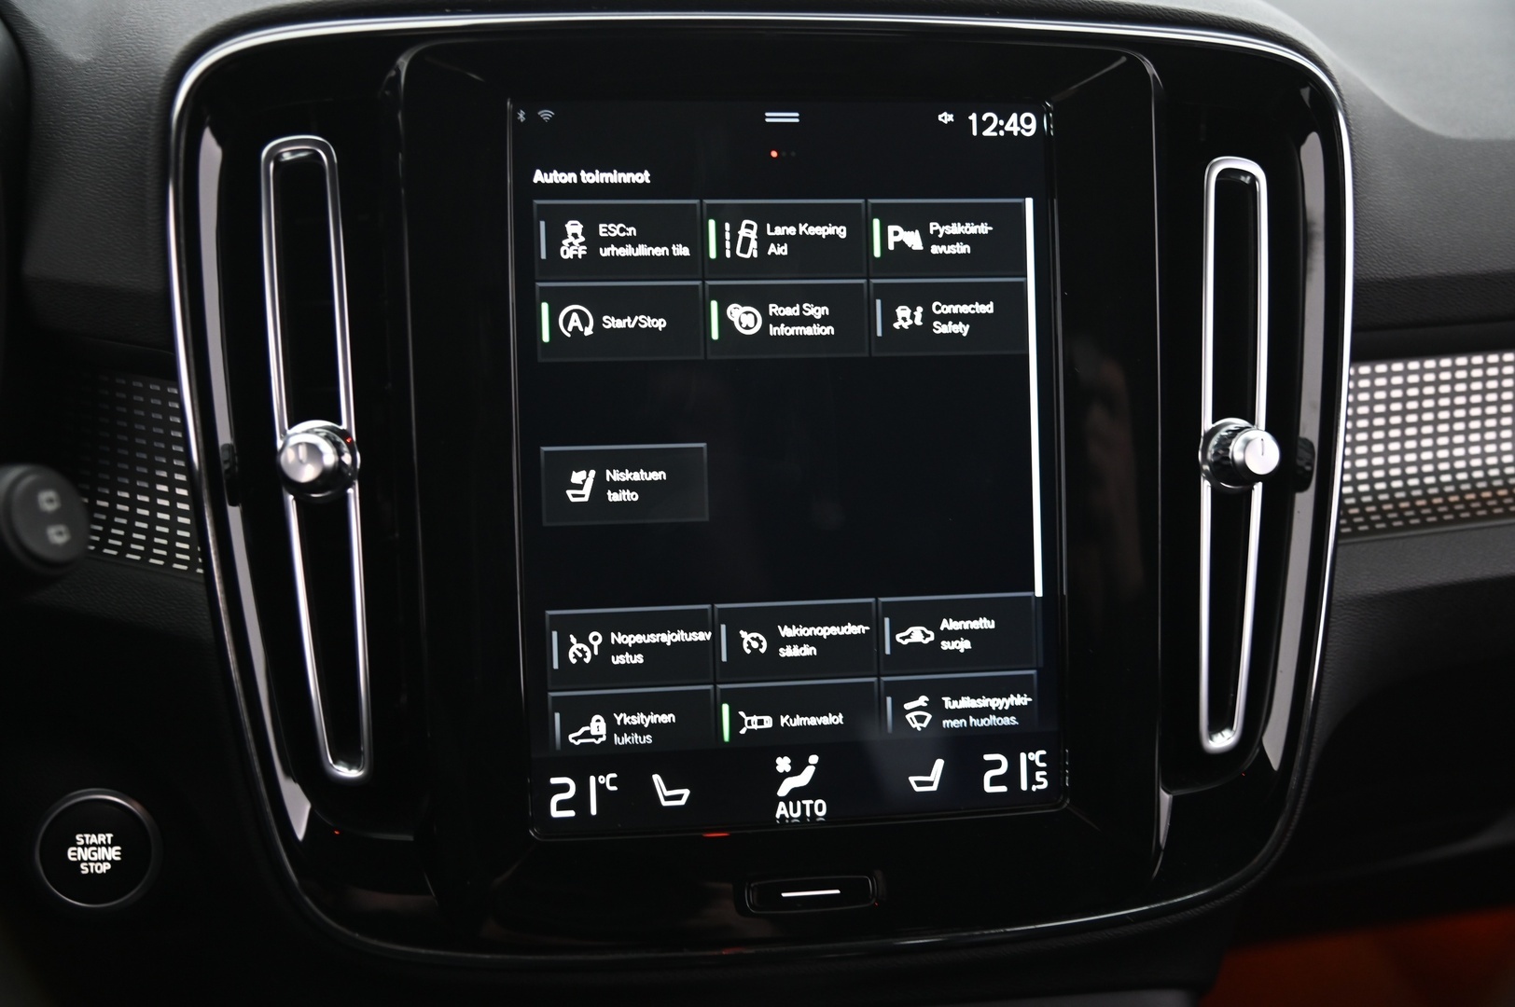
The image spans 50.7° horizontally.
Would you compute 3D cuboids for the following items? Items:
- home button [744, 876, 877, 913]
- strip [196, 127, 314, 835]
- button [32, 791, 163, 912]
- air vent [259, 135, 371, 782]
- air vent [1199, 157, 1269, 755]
[{"bbox_3d":[0.013,0.096,0.396,0.033,0.008,0.006,-2,-7,-8],"label":"home button"},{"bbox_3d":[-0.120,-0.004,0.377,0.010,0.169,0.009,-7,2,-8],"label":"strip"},{"bbox_3d":[-0.164,0.086,0.398,0.031,0.031,0.010,-1,-2,-3],"label":"button"},{"bbox_3d":[-0.107,-0.011,0.388,0.020,0.158,0.020,-4,-2,-3],"label":"air vent"},{"bbox_3d":[0.123,-0.012,0.416,0.017,0.156,0.017,1,0,-8],"label":"air vent"}]

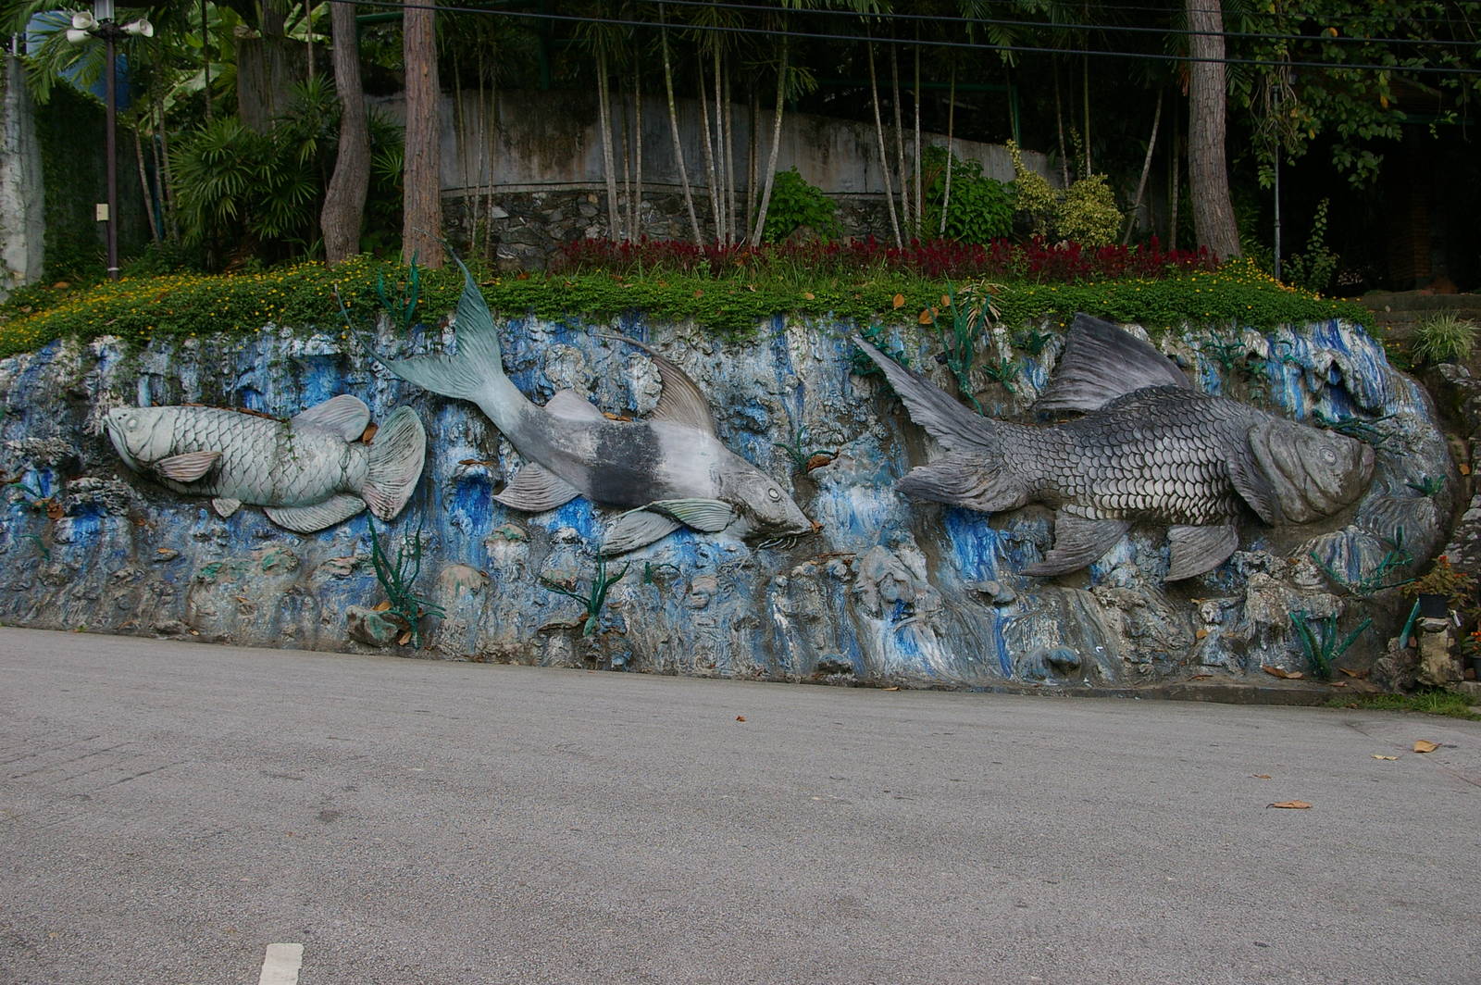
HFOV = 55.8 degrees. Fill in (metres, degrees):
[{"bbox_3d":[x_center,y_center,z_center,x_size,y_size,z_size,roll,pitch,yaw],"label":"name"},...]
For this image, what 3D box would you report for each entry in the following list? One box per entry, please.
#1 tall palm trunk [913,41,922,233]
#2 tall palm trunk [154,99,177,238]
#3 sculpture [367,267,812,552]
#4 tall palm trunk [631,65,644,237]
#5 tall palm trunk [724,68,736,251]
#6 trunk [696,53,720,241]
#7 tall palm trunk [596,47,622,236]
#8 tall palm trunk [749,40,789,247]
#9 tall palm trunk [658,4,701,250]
[{"bbox_3d":[2.021,-4.028,15.900,0.072,2.278,0.066,0,0,0],"label":"tall palm trunk"},{"bbox_3d":[-7.169,-4.042,17.500,0.094,1.893,0.072,-7,0,0],"label":"tall palm trunk"},{"bbox_3d":[-1.330,-0.789,12.700,3.850,2.550,0.800,6,2,16],"label":"sculpture"},{"bbox_3d":[-1.172,-3.875,16.000,0.073,2.115,0.066,0,0,0],"label":"tall palm trunk"},{"bbox_3d":[-0.122,-3.805,15.900,0.072,2.117,0.066,-2,0,0],"label":"tall palm trunk"},{"bbox_3d":[-0.343,-3.818,15.500,0.077,2.246,0.064,-6,0,0],"label":"trunk"},{"bbox_3d":[-1.485,-3.918,15.800,0.092,2.285,0.078,-5,0,0],"label":"tall palm trunk"},{"bbox_3d":[0.325,-3.832,15.400,0.115,2.400,0.077,8,0,0],"label":"tall palm trunk"},{"bbox_3d":[-0.641,-4.010,15.400,0.115,2.754,0.077,-9,0,0],"label":"tall palm trunk"}]

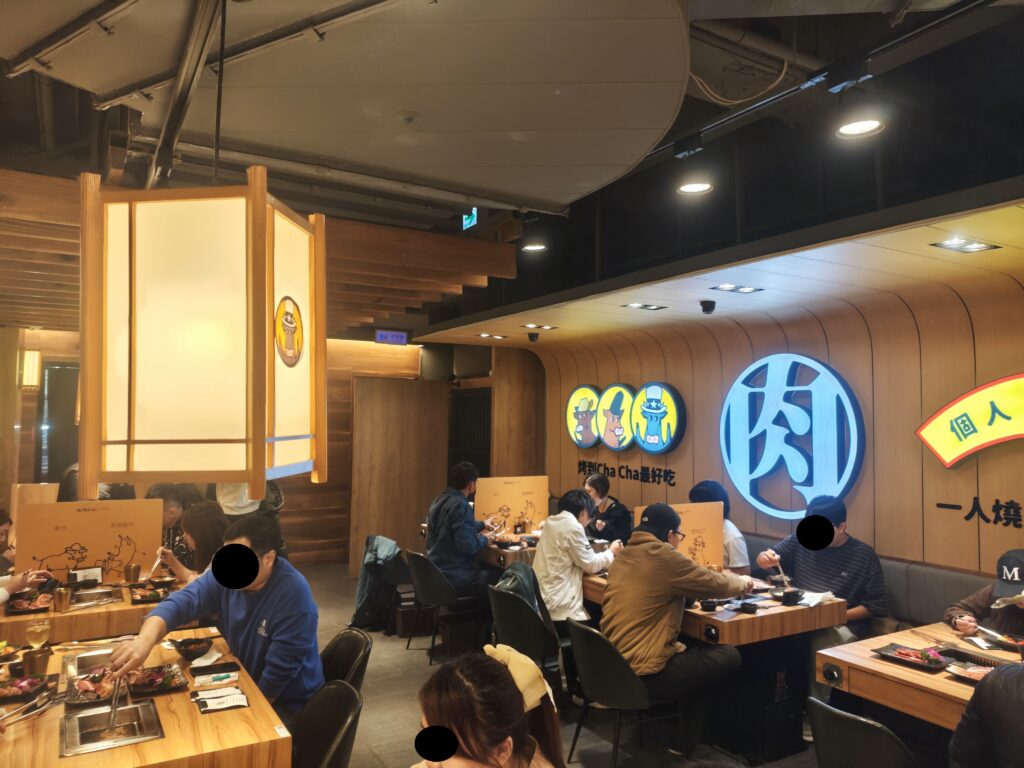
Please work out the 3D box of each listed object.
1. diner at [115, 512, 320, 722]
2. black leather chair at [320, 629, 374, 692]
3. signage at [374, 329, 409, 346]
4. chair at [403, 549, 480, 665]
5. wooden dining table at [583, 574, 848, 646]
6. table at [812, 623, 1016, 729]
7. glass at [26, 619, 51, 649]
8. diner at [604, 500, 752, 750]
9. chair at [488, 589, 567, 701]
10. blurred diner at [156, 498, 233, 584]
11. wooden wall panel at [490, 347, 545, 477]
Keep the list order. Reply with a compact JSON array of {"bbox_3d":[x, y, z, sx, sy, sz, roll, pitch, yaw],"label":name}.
[{"bbox_3d":[-1.082,1.158,2.684,0.770,1.290,0.640,3,-4,-31],"label":"diner"},{"bbox_3d":[-0.911,1.433,2.903,0.550,0.770,0.500,3,-4,-31],"label":"black leather chair"},{"bbox_3d":[-1.200,-0.456,6.991,0.340,0.170,0.060,3,-4,-31],"label":"signage"},{"bbox_3d":[-0.495,1.562,5.160,0.540,0.770,0.500,3,-4,-31],"label":"chair"},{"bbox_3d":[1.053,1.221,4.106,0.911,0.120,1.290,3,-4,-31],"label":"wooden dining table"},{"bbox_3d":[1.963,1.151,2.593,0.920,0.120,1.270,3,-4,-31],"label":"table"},{"bbox_3d":[-1.779,0.962,2.672,0.085,0.160,0.085,3,-4,-31],"label":"glass"},{"bbox_3d":[0.781,1.233,3.562,0.850,1.290,0.540,3,-4,-31],"label":"diner"},{"bbox_3d":[0.193,1.503,3.895,0.550,0.770,0.500,3,-4,-31],"label":"chair"},{"bbox_3d":[-1.725,1.252,3.928,0.560,1.220,0.500,3,-4,-31],"label":"blurred diner"},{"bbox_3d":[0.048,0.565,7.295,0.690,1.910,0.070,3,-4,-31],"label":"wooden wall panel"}]

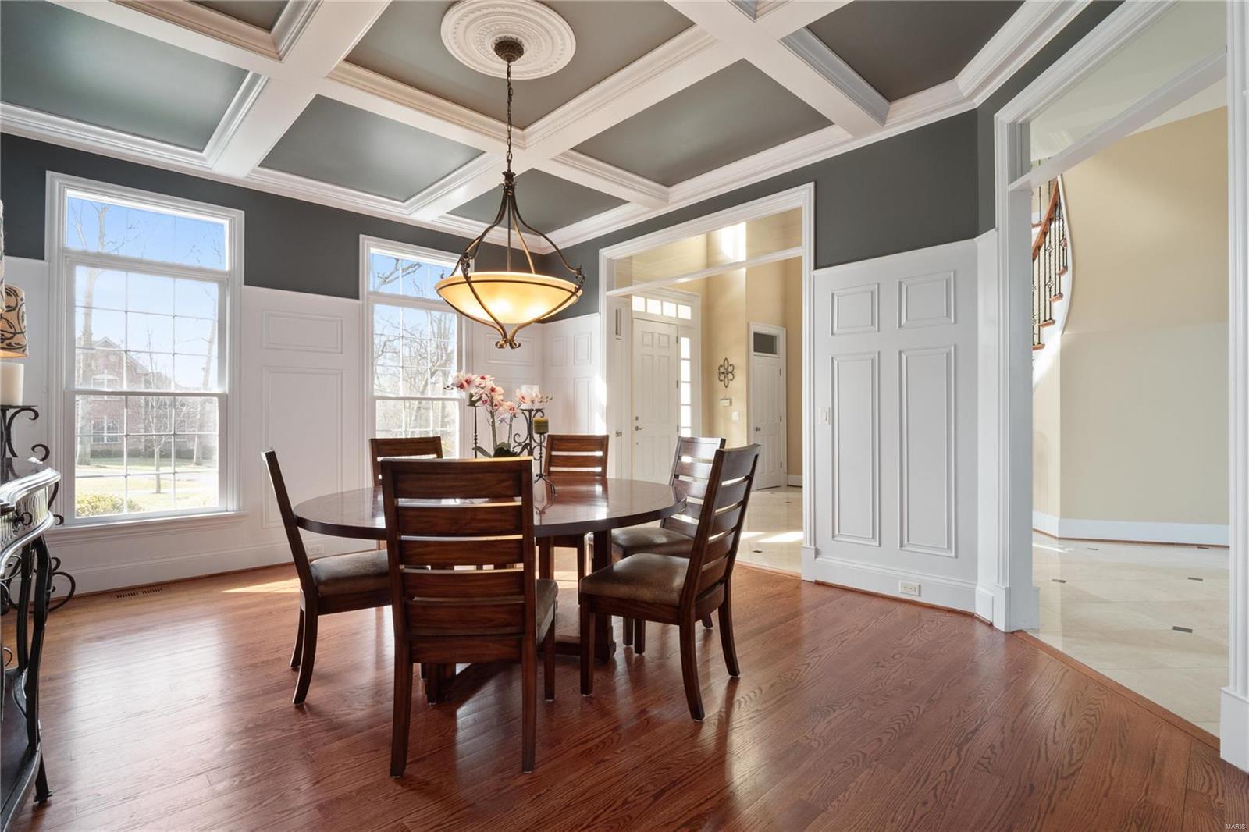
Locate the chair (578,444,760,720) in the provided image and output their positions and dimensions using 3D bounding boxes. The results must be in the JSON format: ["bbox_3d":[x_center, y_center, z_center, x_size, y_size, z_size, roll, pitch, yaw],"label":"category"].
[{"bbox_3d":[0.209,0.636,2.355,0.630,1.010,0.505,-1,0,30],"label":"chair"}]

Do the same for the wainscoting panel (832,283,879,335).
[{"bbox_3d":[1.500,-0.684,3.606,0.309,0.301,0.030,-1,-1,44],"label":"wainscoting panel"}]

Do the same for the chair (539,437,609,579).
[{"bbox_3d":[-0.412,0.651,3.731,0.505,1.010,0.630,0,0,15],"label":"chair"}]

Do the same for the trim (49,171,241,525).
[{"bbox_3d":[-3.311,-0.421,3.905,1.075,2.305,0.110,0,-1,-41],"label":"trim"}]

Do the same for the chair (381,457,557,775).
[{"bbox_3d":[-0.524,0.639,1.967,0.505,1.010,0.630,0,0,-4],"label":"chair"}]

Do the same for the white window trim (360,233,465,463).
[{"bbox_3d":[-1.881,-0.423,5.138,1.059,2.305,0.120,0,-1,-41],"label":"white window trim"}]

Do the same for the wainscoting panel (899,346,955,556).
[{"bbox_3d":[1.809,0.204,3.313,0.318,1.224,0.030,-1,-1,44],"label":"wainscoting panel"}]

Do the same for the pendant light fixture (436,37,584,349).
[{"bbox_3d":[-0.590,-1.128,2.820,0.745,1.570,0.745,0,0,0],"label":"pendant light fixture"}]

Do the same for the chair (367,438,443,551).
[{"bbox_3d":[-1.266,0.656,3.497,0.505,1.010,0.630,0,-1,-39],"label":"chair"}]

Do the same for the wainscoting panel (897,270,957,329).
[{"bbox_3d":[1.806,-0.691,3.316,0.310,0.313,0.030,-1,-1,44],"label":"wainscoting panel"}]

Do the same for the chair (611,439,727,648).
[{"bbox_3d":[0.185,0.642,3.117,0.630,1.010,0.505,0,0,-24],"label":"chair"}]

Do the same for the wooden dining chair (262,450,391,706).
[{"bbox_3d":[-1.250,0.648,2.487,0.630,1.010,0.505,0,-1,-34],"label":"wooden dining chair"}]

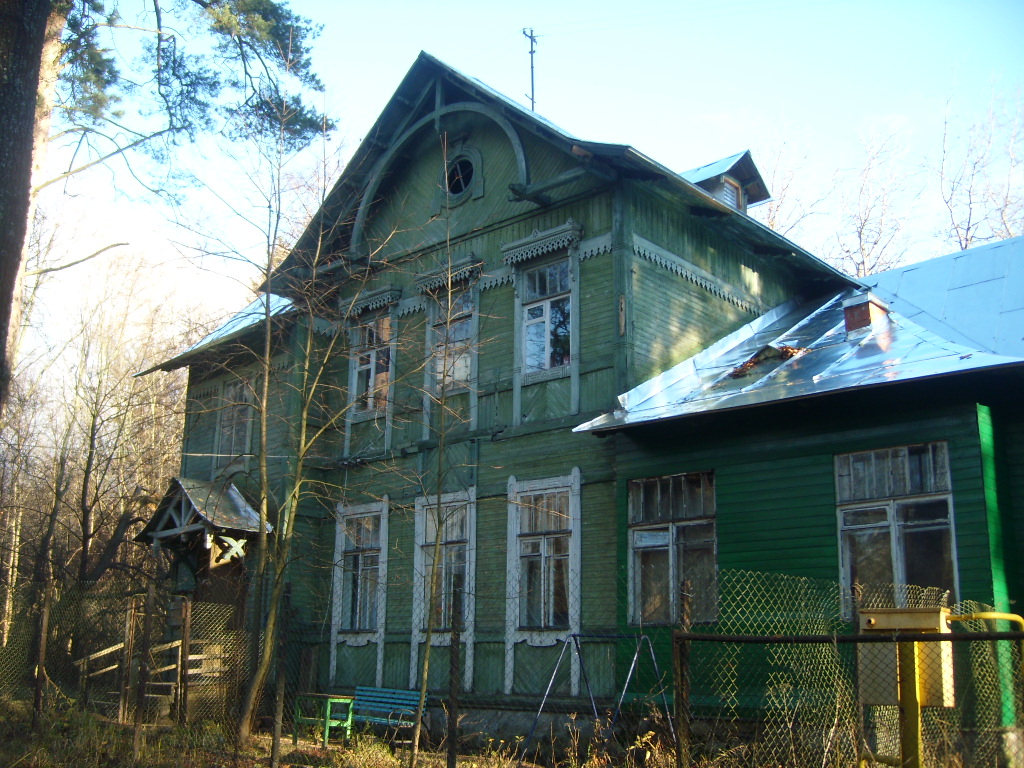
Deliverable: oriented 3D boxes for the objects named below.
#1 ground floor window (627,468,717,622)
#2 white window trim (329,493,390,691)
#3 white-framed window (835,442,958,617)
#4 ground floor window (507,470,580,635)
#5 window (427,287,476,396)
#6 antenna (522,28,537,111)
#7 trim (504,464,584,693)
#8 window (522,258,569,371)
[{"bbox_3d":[2.210,2.282,14.313,1.441,2.051,0.130,-12,-20,40],"label":"ground floor window"},{"bbox_3d":[-2.706,3.715,18.455,1.435,3.292,0.130,-12,-20,40],"label":"white window trim"},{"bbox_3d":[4.548,1.753,12.299,1.413,2.000,0.130,-12,-20,40],"label":"white-framed window"},{"bbox_3d":[0.484,2.571,15.828,1.464,2.357,0.130,-12,-20,40],"label":"ground floor window"},{"bbox_3d":[-1.015,-0.683,17.346,1.123,1.755,0.150,-12,-20,40],"label":"window"},{"bbox_3d":[0.407,-6.347,20.874,0.240,1.856,0.260,-12,-20,40],"label":"antenna"},{"bbox_3d":[0.473,3.020,15.710,1.474,3.286,0.130,-12,-20,40],"label":"trim"},{"bbox_3d":[0.572,-1.092,16.798,1.012,1.783,0.130,-12,-20,40],"label":"window"}]

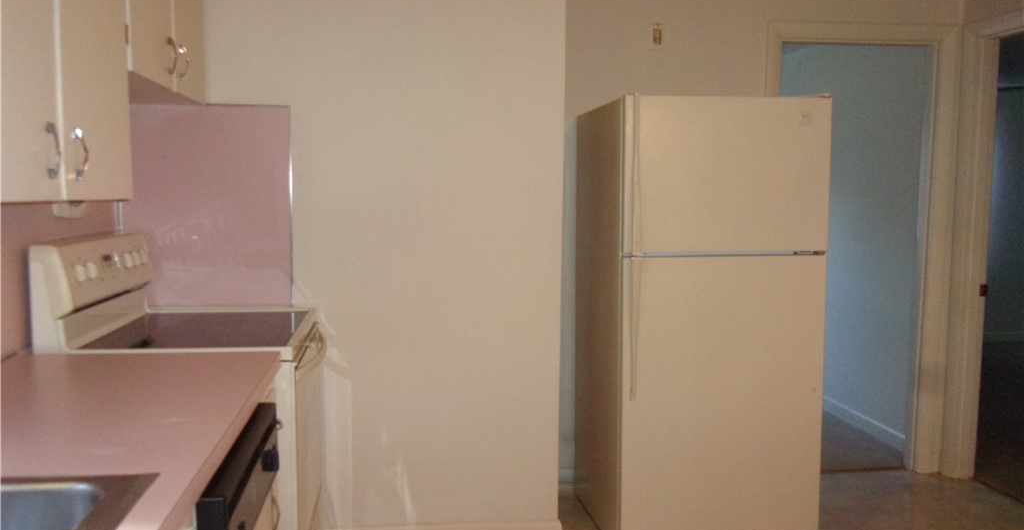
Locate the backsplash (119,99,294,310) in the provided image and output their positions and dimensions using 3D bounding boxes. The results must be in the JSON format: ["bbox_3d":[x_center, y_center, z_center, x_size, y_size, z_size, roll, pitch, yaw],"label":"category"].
[{"bbox_3d":[-1.071,-0.200,2.904,0.587,0.719,0.012,-1,5,-8],"label":"backsplash"}]

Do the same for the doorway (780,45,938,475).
[{"bbox_3d":[1.593,-0.016,3.976,0.762,2.030,0.120,-1,5,-8],"label":"doorway"}]

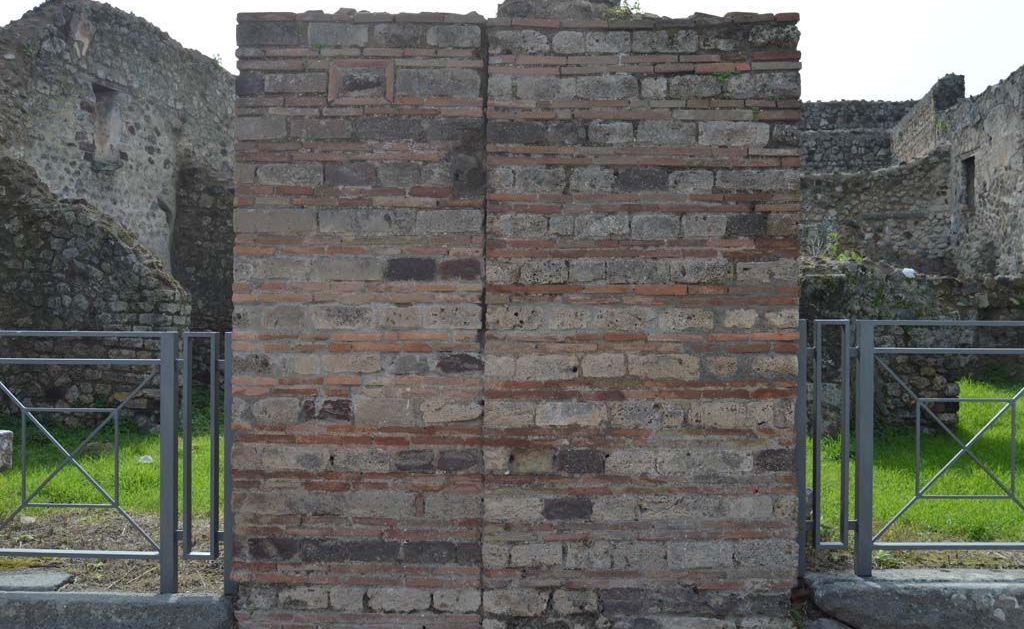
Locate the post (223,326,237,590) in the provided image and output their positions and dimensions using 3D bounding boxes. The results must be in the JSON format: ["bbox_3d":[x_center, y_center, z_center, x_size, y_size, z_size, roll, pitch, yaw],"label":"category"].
[{"bbox_3d":[-1.244,0.663,4.308,0.056,1.165,0.056,0,1,0],"label":"post"}]

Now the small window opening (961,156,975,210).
[{"bbox_3d":[8.100,-2.300,17.100,0.300,0.930,0.520,0,1,3],"label":"small window opening"}]

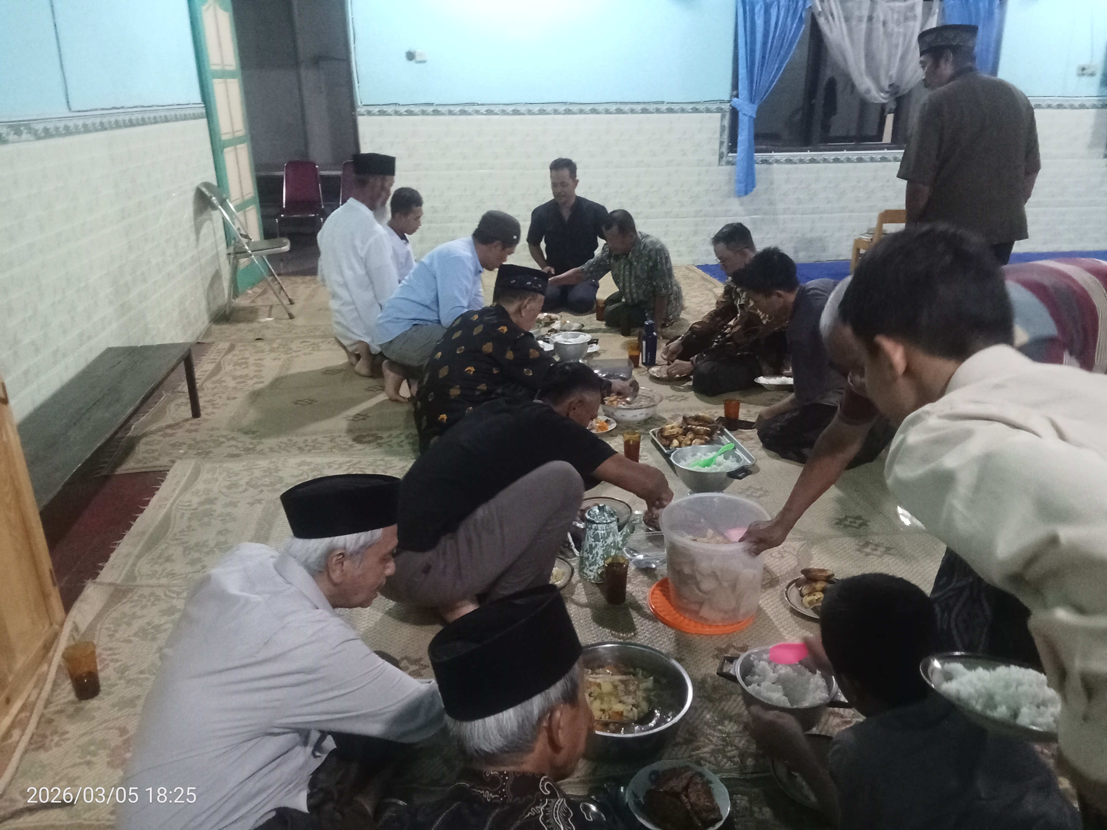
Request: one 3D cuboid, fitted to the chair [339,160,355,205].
[{"bbox_3d":[-1.847,-2.006,8.357,0.477,0.865,0.537,-3,21,-7],"label":"chair"}]

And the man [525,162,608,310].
[{"bbox_3d":[0.112,-1.224,5.761,0.570,0.950,0.660,2,21,5],"label":"man"}]

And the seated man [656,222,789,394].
[{"bbox_3d":[0.850,-0.566,4.269,0.780,0.760,0.620,-12,24,-28],"label":"seated man"}]

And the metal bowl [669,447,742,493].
[{"bbox_3d":[0.559,0.217,3.136,0.260,0.122,0.260,-1,21,0],"label":"metal bowl"}]

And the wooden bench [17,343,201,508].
[{"bbox_3d":[-1.643,0.144,3.035,0.370,0.335,1.640,-3,21,-7],"label":"wooden bench"}]

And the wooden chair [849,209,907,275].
[{"bbox_3d":[2.406,-1.202,6.240,0.340,0.580,0.330,-3,21,-6],"label":"wooden chair"}]

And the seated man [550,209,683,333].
[{"bbox_3d":[0.451,-0.872,5.188,0.616,0.706,0.815,18,28,40],"label":"seated man"}]

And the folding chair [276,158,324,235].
[{"bbox_3d":[-2.263,-1.829,7.744,0.450,0.880,0.530,-3,21,-7],"label":"folding chair"}]

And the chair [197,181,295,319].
[{"bbox_3d":[-1.945,-1.094,5.661,0.507,0.835,0.457,-2,21,-4],"label":"chair"}]

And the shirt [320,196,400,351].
[{"bbox_3d":[-1.007,-0.729,4.541,0.440,0.780,0.500,-18,27,-39],"label":"shirt"}]

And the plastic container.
[{"bbox_3d":[0.452,0.407,2.420,0.308,0.259,0.308,-3,21,-7],"label":"plastic container"}]

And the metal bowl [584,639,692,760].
[{"bbox_3d":[0.151,0.657,1.955,0.322,0.110,0.322,0,21,0],"label":"metal bowl"}]

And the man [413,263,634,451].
[{"bbox_3d":[-0.126,-0.271,3.591,0.925,0.726,0.577,-8,22,-18],"label":"man"}]

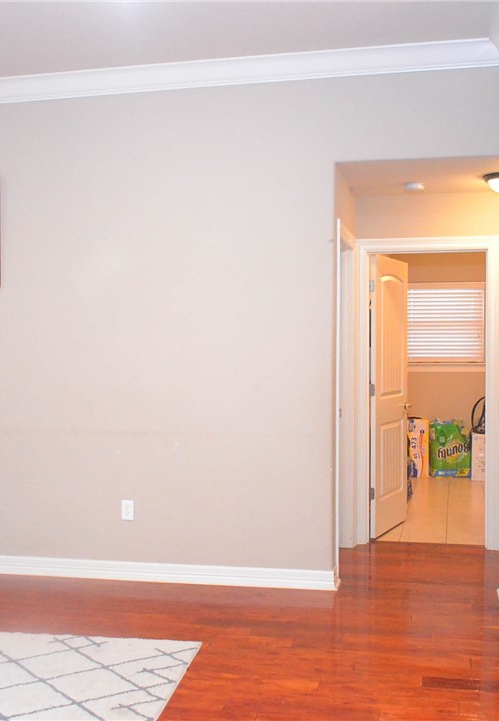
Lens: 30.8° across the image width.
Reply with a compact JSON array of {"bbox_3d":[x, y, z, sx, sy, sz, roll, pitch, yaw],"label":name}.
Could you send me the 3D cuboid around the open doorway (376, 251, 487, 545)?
[{"bbox_3d":[1.242,0.269,6.341,0.800,2.045,0.140,0,2,12],"label":"open doorway"}]

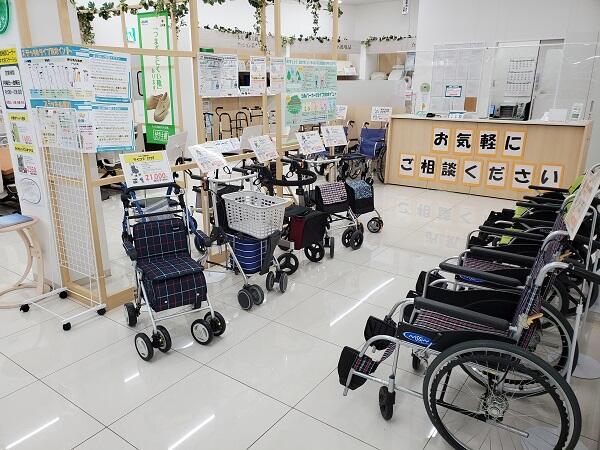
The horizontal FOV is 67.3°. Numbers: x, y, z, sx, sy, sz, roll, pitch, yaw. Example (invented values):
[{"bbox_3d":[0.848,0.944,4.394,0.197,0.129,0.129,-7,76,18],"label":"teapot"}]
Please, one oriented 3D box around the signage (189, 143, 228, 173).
[{"bbox_3d":[-0.690,-0.518,3.430,0.012,0.210,0.300,-25,0,36],"label":"signage"}]

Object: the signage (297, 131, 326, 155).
[{"bbox_3d":[0.109,-0.772,4.220,0.300,0.210,0.012,-15,-5,-41],"label":"signage"}]

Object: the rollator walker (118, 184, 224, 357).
[{"bbox_3d":[-0.806,0.249,2.729,0.500,0.860,0.600,-10,20,-31],"label":"rollator walker"}]

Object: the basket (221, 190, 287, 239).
[{"bbox_3d":[-0.330,-0.078,3.183,0.285,0.225,0.450,-14,22,-40],"label":"basket"}]

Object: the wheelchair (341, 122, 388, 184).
[{"bbox_3d":[1.048,-1.129,7.256,0.600,0.910,1.000,12,20,34],"label":"wheelchair"}]

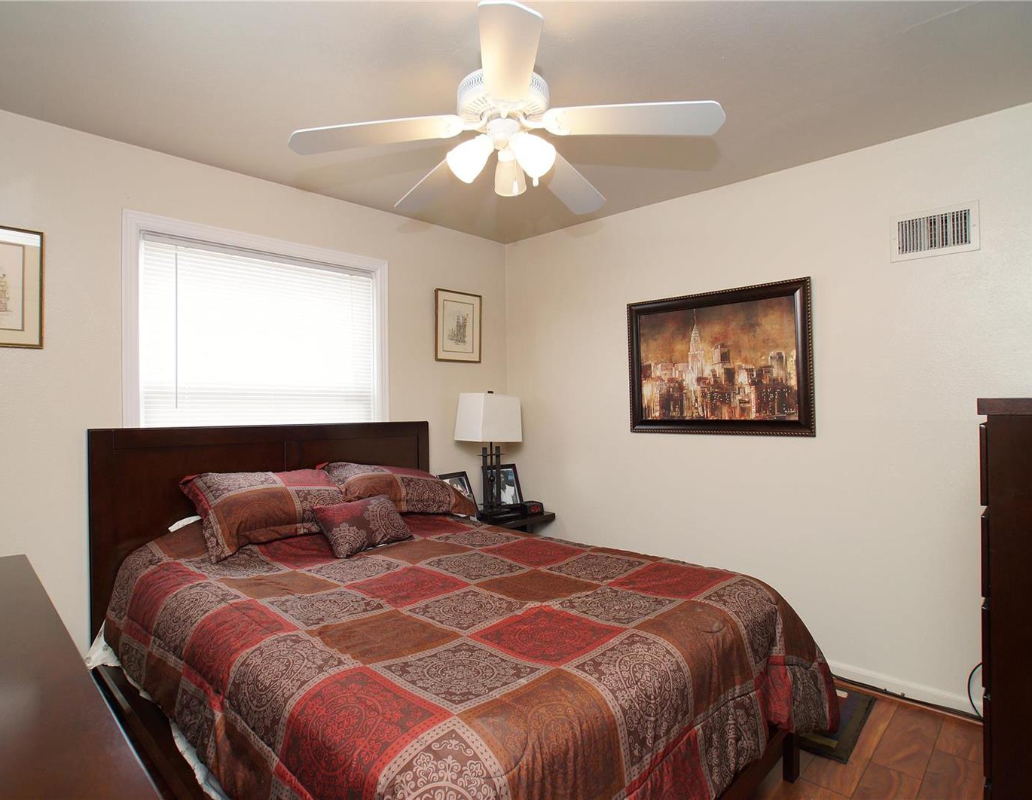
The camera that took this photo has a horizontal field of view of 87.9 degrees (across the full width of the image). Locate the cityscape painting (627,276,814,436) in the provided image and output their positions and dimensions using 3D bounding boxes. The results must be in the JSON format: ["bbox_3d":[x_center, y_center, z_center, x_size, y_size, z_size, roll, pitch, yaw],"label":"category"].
[{"bbox_3d":[1.044,-0.195,2.847,0.982,0.752,0.040,0,3,43],"label":"cityscape painting"}]

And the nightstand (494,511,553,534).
[{"bbox_3d":[-0.103,1.034,3.485,0.440,0.552,0.600,0,1,43],"label":"nightstand"}]

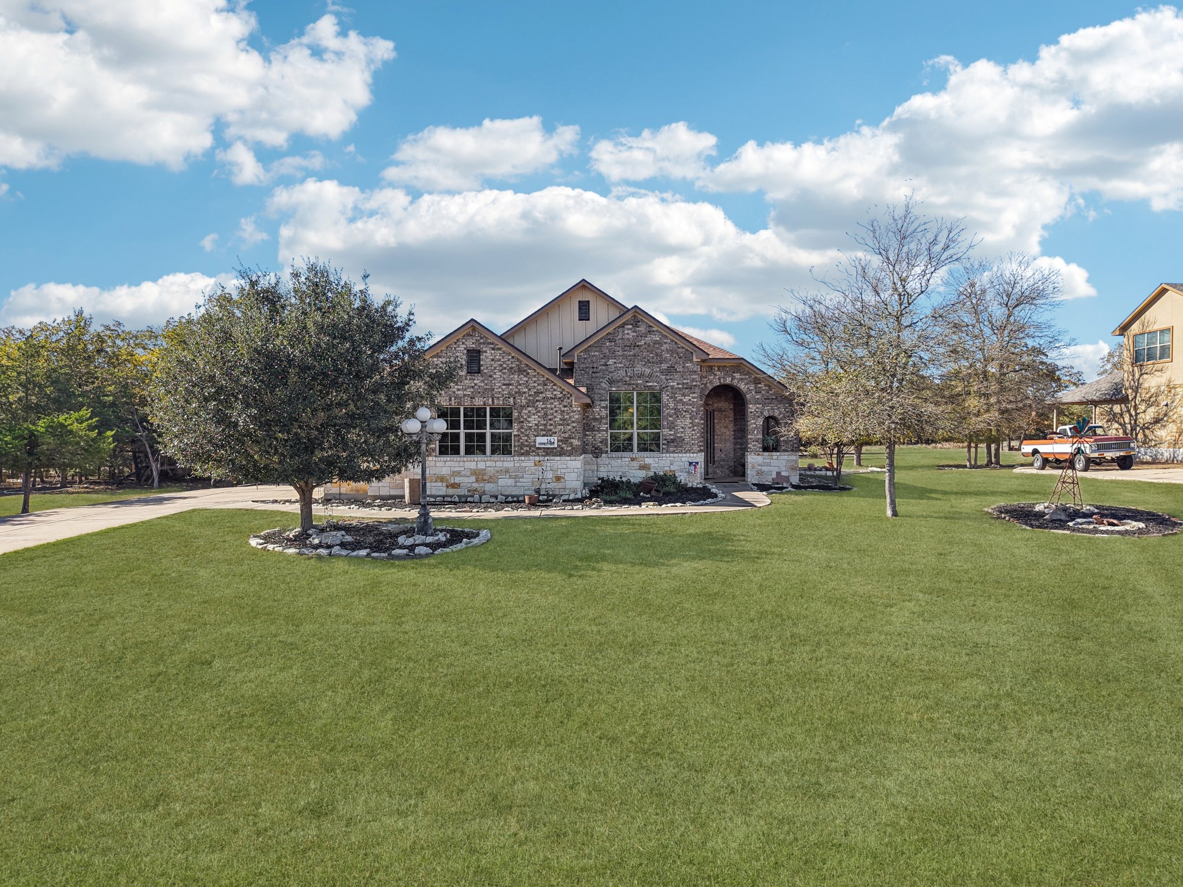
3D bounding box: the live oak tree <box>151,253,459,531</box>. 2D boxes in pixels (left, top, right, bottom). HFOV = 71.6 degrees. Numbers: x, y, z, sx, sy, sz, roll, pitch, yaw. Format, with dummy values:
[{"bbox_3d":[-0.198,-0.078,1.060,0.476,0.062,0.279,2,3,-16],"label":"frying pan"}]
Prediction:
[{"bbox_3d":[-5.950,-1.010,16.900,6.100,5.580,5.900,0,0,0],"label":"live oak tree"}]

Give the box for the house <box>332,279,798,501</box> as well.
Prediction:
[{"bbox_3d":[-0.700,-2.150,31.600,15.600,7.600,15.000,0,0,-2],"label":"house"}]

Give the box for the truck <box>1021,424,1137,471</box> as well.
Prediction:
[{"bbox_3d":[20.600,0.180,34.900,2.000,1.900,5.300,0,0,2],"label":"truck"}]

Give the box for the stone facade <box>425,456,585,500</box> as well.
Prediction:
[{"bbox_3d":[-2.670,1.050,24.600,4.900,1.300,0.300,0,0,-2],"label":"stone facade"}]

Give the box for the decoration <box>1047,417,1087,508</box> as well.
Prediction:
[{"bbox_3d":[11.640,0.460,20.000,0.850,2.210,0.750,0,0,-27],"label":"decoration"}]

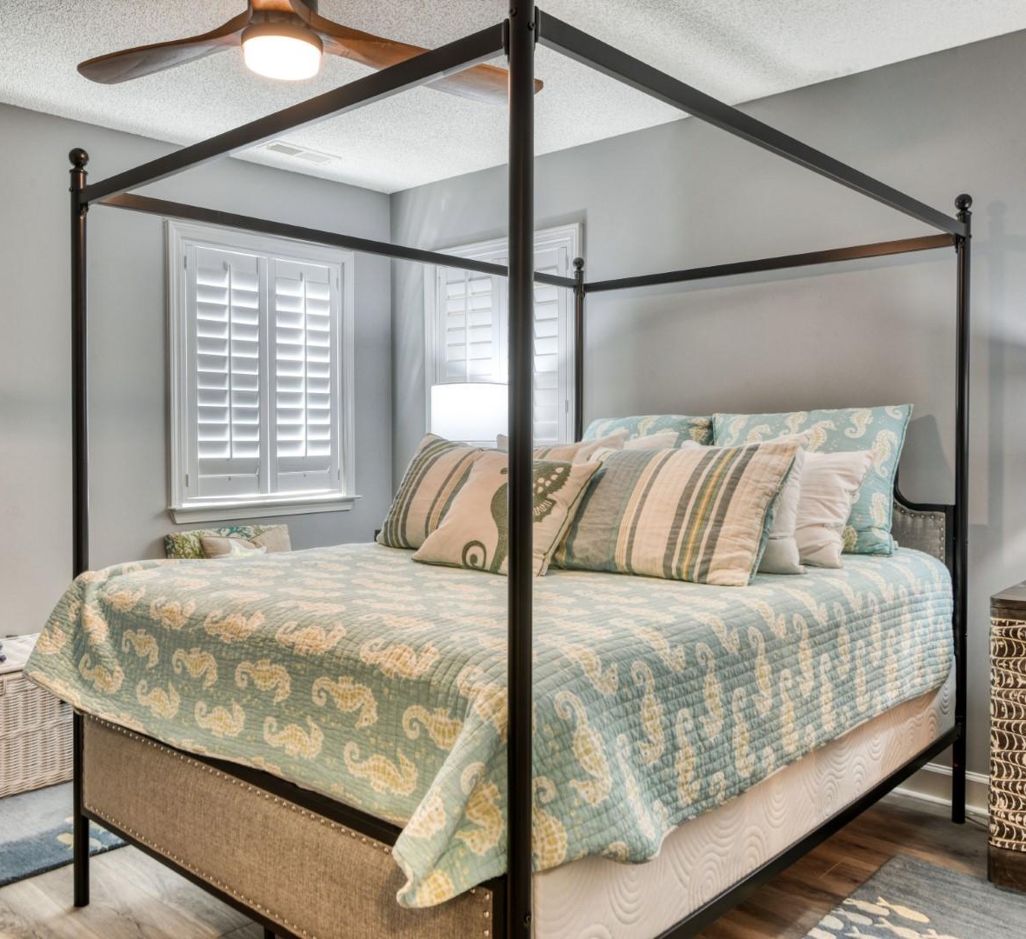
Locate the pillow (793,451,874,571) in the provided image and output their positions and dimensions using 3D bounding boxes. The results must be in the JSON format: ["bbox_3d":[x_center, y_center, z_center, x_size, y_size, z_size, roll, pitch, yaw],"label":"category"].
[{"bbox_3d":[0.792,0.105,2.918,0.600,0.420,0.160,2,-27,43],"label":"pillow"}]

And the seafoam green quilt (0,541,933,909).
[{"bbox_3d":[0.037,0.449,2.642,1.760,0.400,2.060,2,3,43],"label":"seafoam green quilt"}]

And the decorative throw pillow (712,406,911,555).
[{"bbox_3d":[0.939,0.027,3.112,0.700,0.475,0.170,2,-13,43],"label":"decorative throw pillow"}]

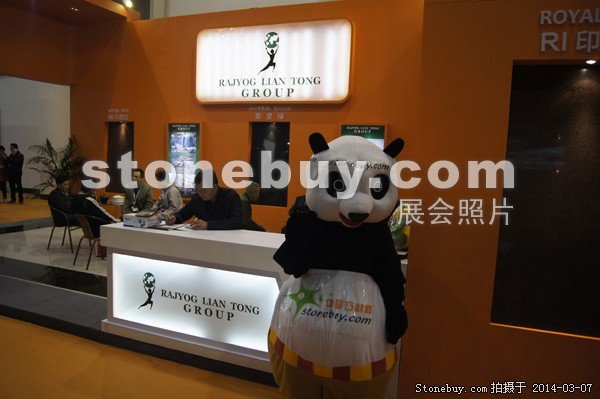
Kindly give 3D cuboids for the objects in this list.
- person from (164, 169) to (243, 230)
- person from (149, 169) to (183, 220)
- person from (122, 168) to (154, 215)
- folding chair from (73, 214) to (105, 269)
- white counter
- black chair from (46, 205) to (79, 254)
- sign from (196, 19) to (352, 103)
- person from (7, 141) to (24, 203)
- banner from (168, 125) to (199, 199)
[{"bbox_3d":[-0.878,0.480,4.243,0.630,1.460,0.620,6,7,33],"label":"person"},{"bbox_3d":[-2.464,0.115,7.901,0.750,1.250,0.520,0,7,-22],"label":"person"},{"bbox_3d":[-2.989,0.073,8.113,0.540,1.250,0.750,4,6,16],"label":"person"},{"bbox_3d":[-2.828,0.554,6.264,0.540,0.730,0.530,7,8,40],"label":"folding chair"},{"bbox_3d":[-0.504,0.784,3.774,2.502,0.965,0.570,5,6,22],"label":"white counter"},{"bbox_3d":[-3.666,0.429,7.155,0.530,0.730,0.540,3,6,8],"label":"black chair"},{"bbox_3d":[-0.554,-2.504,8.385,3.180,1.420,0.140,5,6,22],"label":"sign"},{"bbox_3d":[-8.173,-0.741,12.897,0.480,1.740,0.340,5,6,24],"label":"person"},{"bbox_3d":[-2.406,-0.793,9.181,0.730,1.530,0.060,5,7,21],"label":"banner"}]

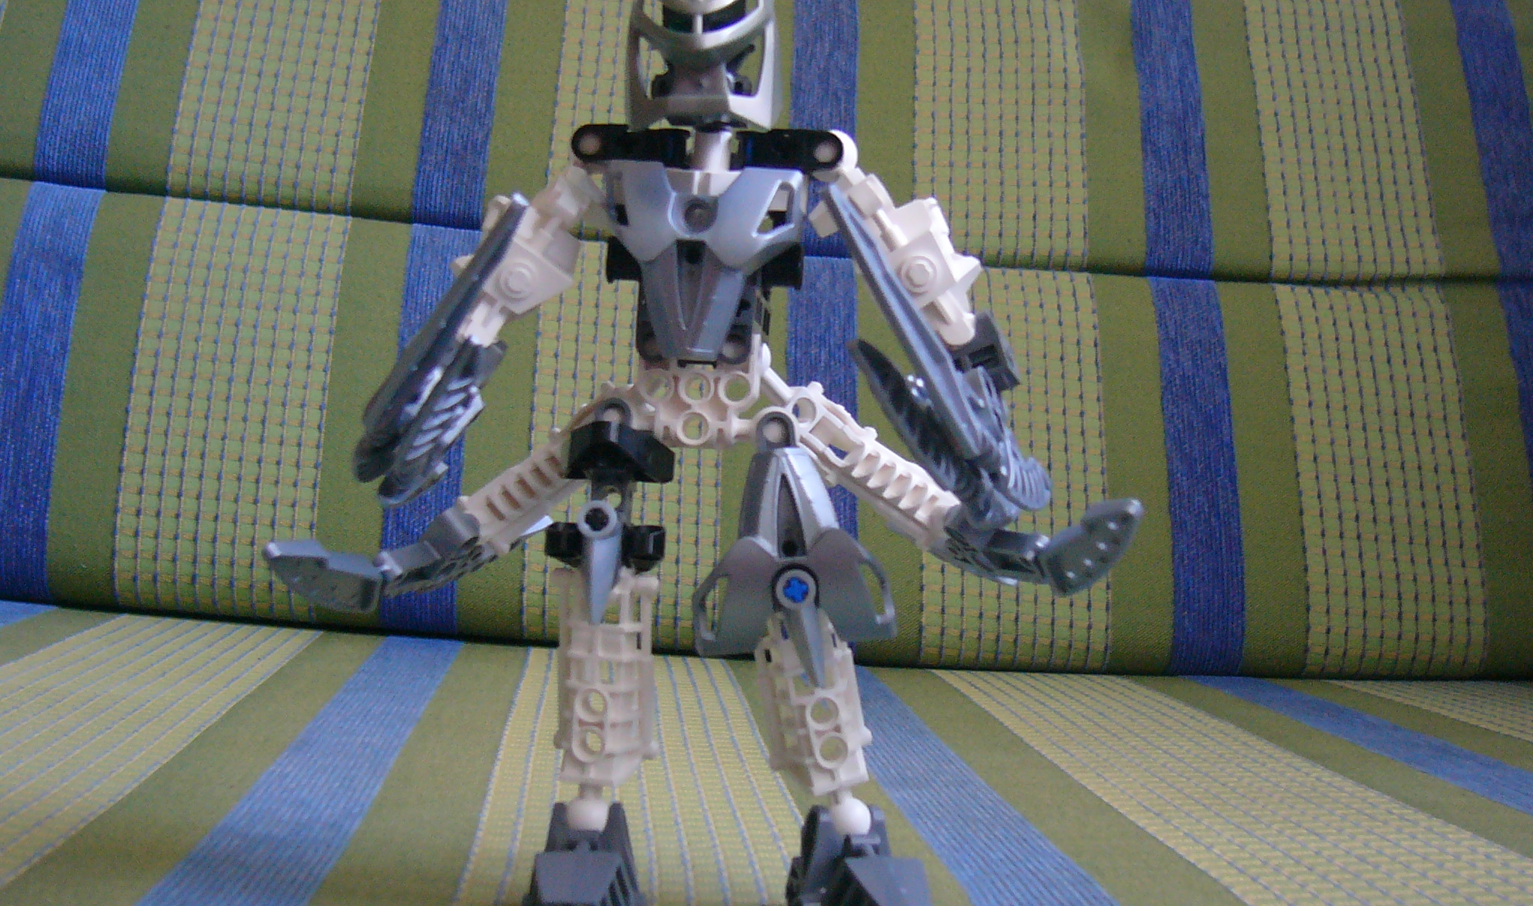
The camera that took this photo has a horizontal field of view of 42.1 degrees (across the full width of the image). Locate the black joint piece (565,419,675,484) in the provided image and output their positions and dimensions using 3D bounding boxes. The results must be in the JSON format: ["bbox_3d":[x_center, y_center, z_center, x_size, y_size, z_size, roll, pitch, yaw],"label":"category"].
[{"bbox_3d":[-0.029,0.000,0.393,0.022,0.013,0.015,3,3,5],"label":"black joint piece"}]

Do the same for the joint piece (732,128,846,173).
[{"bbox_3d":[0.004,-0.060,0.399,0.023,0.009,0.011,2,3,0],"label":"joint piece"}]

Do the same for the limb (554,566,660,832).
[{"bbox_3d":[-0.032,0.050,0.404,0.018,0.054,0.018,2,2,14],"label":"limb"}]

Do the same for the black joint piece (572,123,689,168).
[{"bbox_3d":[-0.027,-0.061,0.399,0.024,0.009,0.011,2,3,0],"label":"black joint piece"}]

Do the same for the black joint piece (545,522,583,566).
[{"bbox_3d":[-0.040,0.018,0.398,0.009,0.009,0.009,3,3,6],"label":"black joint piece"}]

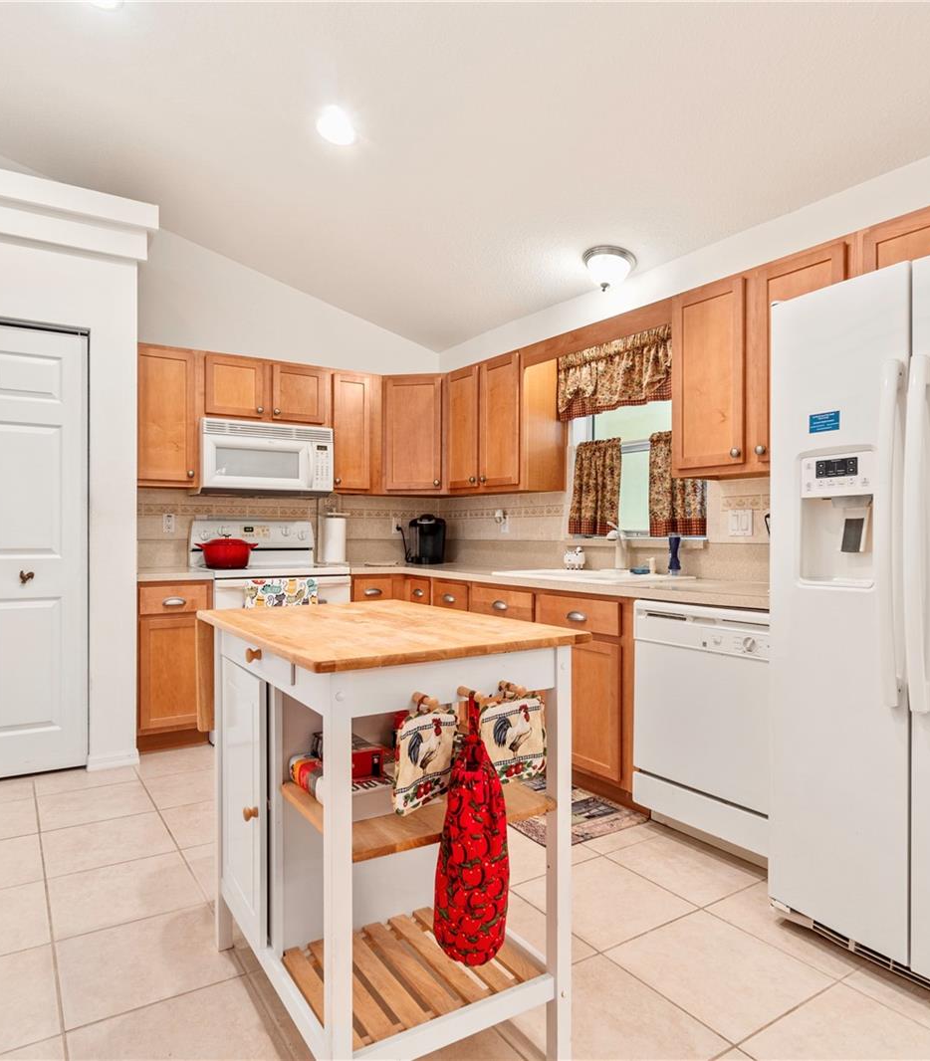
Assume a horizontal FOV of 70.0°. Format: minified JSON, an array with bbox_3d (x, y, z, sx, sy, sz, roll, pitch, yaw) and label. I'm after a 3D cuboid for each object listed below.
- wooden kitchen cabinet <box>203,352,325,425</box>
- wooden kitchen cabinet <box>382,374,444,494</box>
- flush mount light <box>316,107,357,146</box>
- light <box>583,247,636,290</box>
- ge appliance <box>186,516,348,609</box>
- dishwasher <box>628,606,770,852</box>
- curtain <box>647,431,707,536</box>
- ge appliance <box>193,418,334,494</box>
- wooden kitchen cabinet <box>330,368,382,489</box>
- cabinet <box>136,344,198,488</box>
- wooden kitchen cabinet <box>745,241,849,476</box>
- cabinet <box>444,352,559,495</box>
[{"bbox_3d":[-1.234,-0.805,4.024,0.755,0.384,0.320,0,0,-30],"label":"wooden kitchen cabinet"},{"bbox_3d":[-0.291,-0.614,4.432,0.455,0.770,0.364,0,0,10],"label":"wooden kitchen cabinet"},{"bbox_3d":[-0.512,-1.591,2.609,0.172,0.051,0.172,0,0,0],"label":"flush mount light"},{"bbox_3d":[0.698,-1.255,3.271,0.268,0.165,0.268,18,-9,-34],"label":"light"},{"bbox_3d":[-1.152,0.541,3.873,0.755,1.186,0.670,0,0,-30],"label":"ge appliance"},{"bbox_3d":[1.083,0.690,2.481,0.600,0.840,0.600,0,0,-34],"label":"dishwasher"},{"bbox_3d":[1.000,-0.223,3.127,0.061,0.496,0.316,0,1,-35],"label":"curtain"},{"bbox_3d":[-1.213,-0.414,3.964,0.753,0.392,0.409,0,1,-35],"label":"ge appliance"},{"bbox_3d":[-0.763,-0.614,4.327,0.362,0.770,0.318,0,1,-35],"label":"wooden kitchen cabinet"},{"bbox_3d":[-1.710,-0.611,3.760,0.325,0.772,0.320,0,0,-30],"label":"cabinet"},{"bbox_3d":[1.318,-0.612,2.463,0.320,0.772,0.385,0,0,-34],"label":"wooden kitchen cabinet"},{"bbox_3d":[0.224,-0.609,3.981,0.327,0.770,0.754,0,1,-35],"label":"cabinet"}]

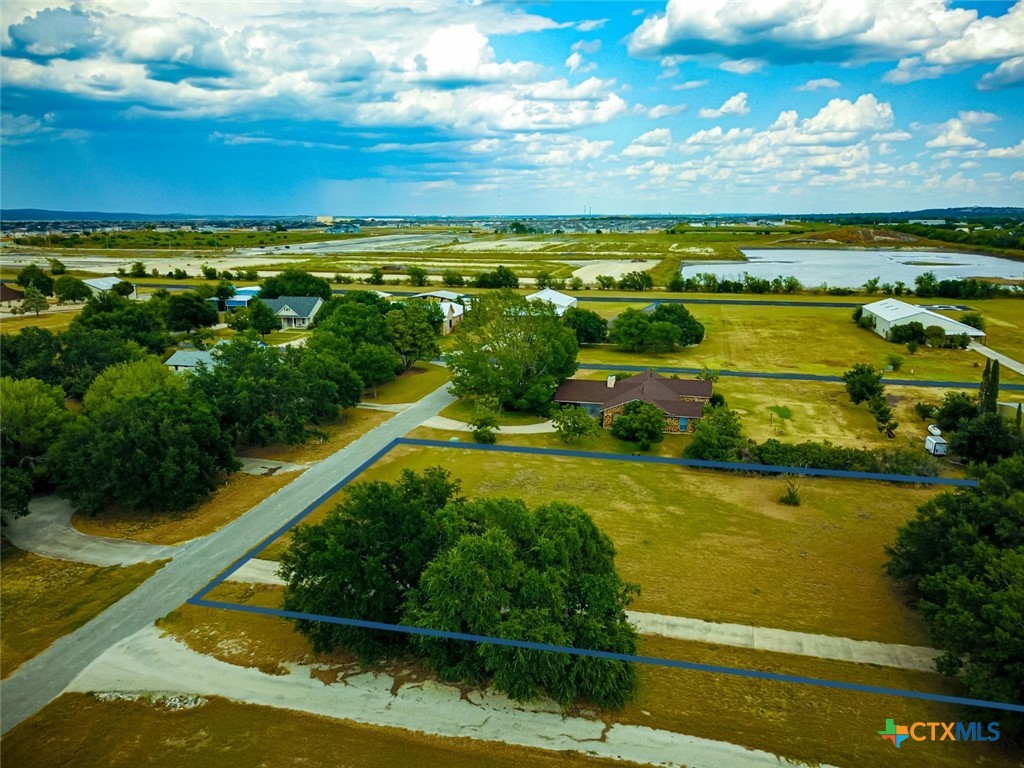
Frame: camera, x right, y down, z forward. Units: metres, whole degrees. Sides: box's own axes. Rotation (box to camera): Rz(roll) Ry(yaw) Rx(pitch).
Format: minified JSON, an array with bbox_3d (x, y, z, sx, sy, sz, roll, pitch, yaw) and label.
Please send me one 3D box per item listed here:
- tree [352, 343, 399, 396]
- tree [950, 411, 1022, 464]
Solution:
[{"bbox_3d":[-23.647,-2.509,132.575,8.047,9.226,7.645,-2,13,-10],"label":"tree"},{"bbox_3d":[58.590,6.960,95.170,7.550,6.550,7.320,0,12,0],"label":"tree"}]

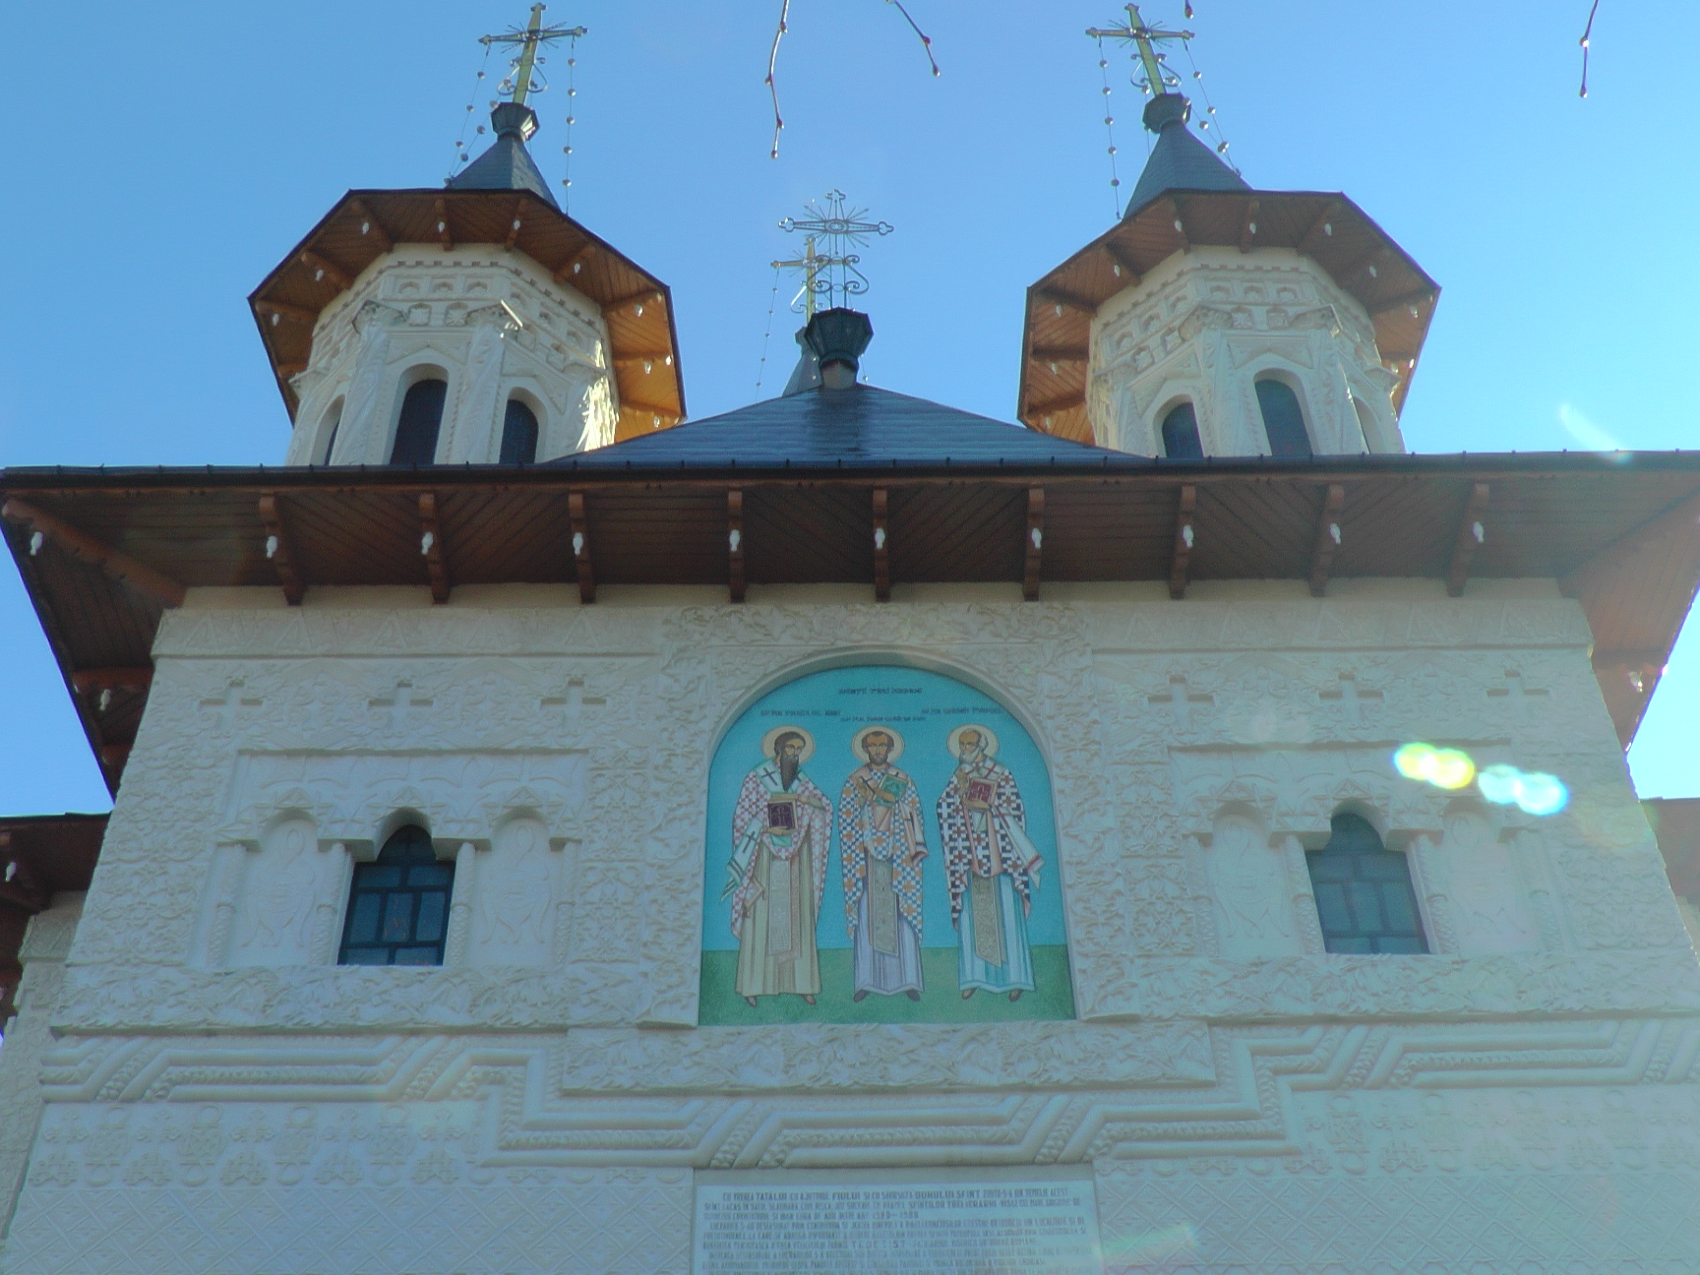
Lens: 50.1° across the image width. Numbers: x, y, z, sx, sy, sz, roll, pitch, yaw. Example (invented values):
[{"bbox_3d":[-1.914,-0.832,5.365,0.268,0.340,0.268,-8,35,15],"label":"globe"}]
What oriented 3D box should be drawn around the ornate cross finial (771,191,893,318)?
[{"bbox_3d":[-0.125,-3.904,18.363,1.200,2.050,0.130,0,-40,-1],"label":"ornate cross finial"}]

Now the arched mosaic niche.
[{"bbox_3d":[0.184,1.123,10.573,2.030,2.570,0.220,0,-40,-1],"label":"arched mosaic niche"}]

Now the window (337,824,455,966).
[{"bbox_3d":[-2.544,1.446,10.286,0.620,1.060,0.200,0,-40,-1],"label":"window"}]

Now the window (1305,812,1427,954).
[{"bbox_3d":[2.915,1.401,10.379,0.620,1.060,0.200,0,-40,-1],"label":"window"}]

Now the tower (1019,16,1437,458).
[{"bbox_3d":[4.182,-4.554,21.810,4.500,11.200,4.500,0,-40,-1],"label":"tower"}]

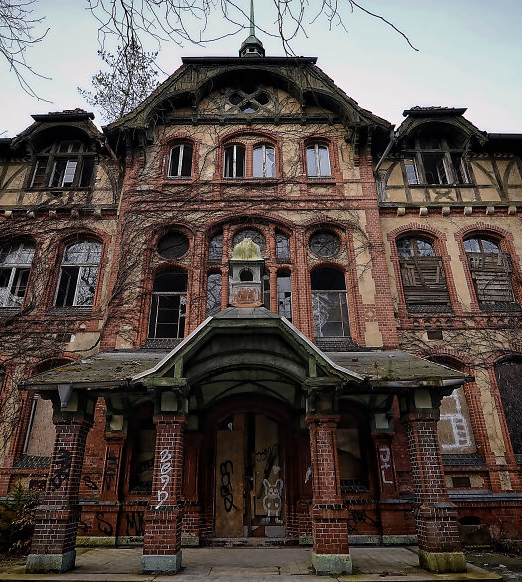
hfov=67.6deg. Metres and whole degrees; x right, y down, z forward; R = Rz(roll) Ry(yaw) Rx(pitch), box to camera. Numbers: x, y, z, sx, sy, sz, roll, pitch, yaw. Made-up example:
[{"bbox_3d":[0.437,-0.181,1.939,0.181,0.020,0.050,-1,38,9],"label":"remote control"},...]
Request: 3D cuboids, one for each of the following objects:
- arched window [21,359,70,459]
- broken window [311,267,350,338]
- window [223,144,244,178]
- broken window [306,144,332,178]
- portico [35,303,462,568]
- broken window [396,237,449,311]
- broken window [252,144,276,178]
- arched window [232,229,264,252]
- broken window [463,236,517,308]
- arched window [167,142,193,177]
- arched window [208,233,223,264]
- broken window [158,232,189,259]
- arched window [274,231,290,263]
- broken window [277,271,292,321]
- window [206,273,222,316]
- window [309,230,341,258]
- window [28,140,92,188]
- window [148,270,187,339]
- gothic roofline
[{"bbox_3d":[-5.994,3.358,11.437,1.320,2.799,0.250,0,-23,0],"label":"arched window"},{"bbox_3d":[2.067,0.294,11.871,1.090,2.260,0.220,0,-22,0],"label":"broken window"},{"bbox_3d":[-0.950,-4.723,14.188,0.774,1.559,0.250,0,-23,0],"label":"window"},{"bbox_3d":[2.082,-4.789,14.219,0.862,1.611,0.250,0,-23,0],"label":"broken window"},{"bbox_3d":[-0.268,3.014,8.676,8.550,4.950,3.450,0,-22,0],"label":"portico"},{"bbox_3d":[5.278,-0.662,12.986,1.340,2.440,0.220,0,-22,0],"label":"broken window"},{"bbox_3d":[0.110,-4.641,13.907,0.790,1.450,0.200,0,-22,0],"label":"broken window"},{"bbox_3d":[-0.374,-1.589,12.980,1.094,1.141,0.250,0,-23,0],"label":"arched window"},{"bbox_3d":[7.698,-0.748,13.122,1.239,2.499,0.250,0,-23,0],"label":"broken window"},{"bbox_3d":[-2.900,-4.767,14.205,0.836,1.655,0.250,0,-23,0],"label":"arched window"},{"bbox_3d":[-1.444,-1.380,12.557,0.460,1.200,0.200,0,-22,0],"label":"arched window"},{"bbox_3d":[-2.824,-1.504,12.551,1.020,1.020,0.220,0,-22,0],"label":"broken window"},{"bbox_3d":[0.725,-1.469,12.930,0.462,1.283,0.250,0,-23,0],"label":"arched window"},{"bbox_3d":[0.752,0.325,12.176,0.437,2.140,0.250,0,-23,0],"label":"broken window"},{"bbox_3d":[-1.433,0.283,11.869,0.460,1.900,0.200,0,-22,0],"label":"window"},{"bbox_3d":[2.076,-1.500,12.558,1.020,1.020,0.220,0,-22,0],"label":"window"},{"bbox_3d":[-7.267,-4.667,14.359,2.100,2.120,0.250,0,-22,0],"label":"window"},{"bbox_3d":[-2.845,0.355,12.106,1.126,2.342,0.250,0,-23,0],"label":"window"},{"bbox_3d":[-0.442,-6.745,15.310,9.999,3.856,2.400,0,-23,0],"label":"gothic roofline"}]

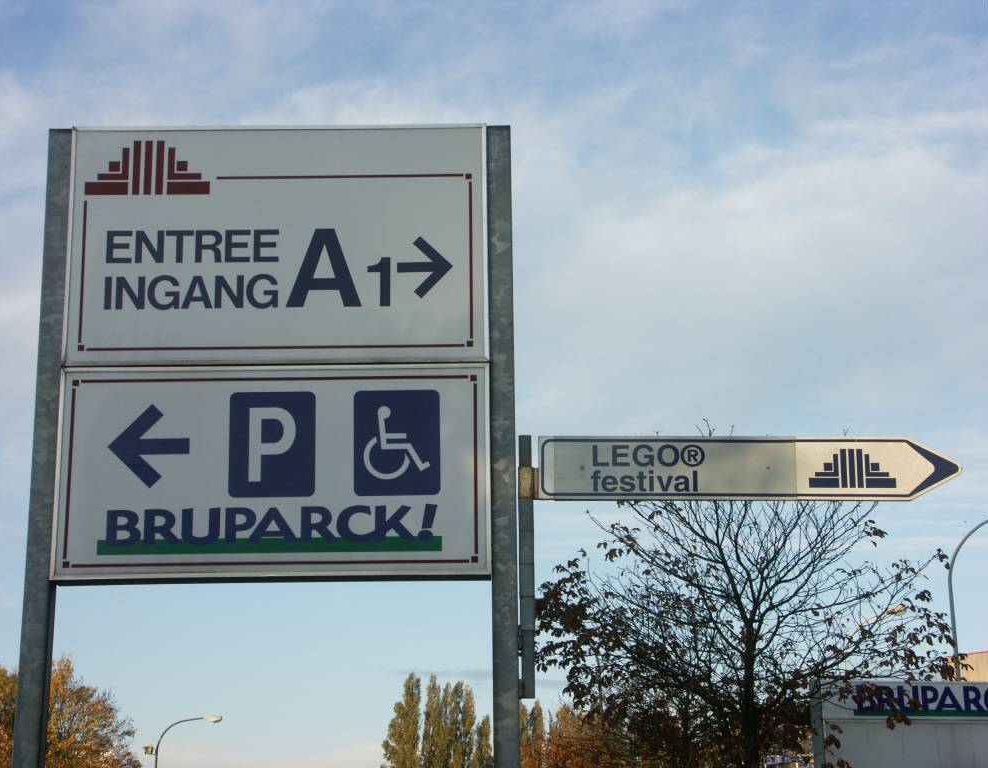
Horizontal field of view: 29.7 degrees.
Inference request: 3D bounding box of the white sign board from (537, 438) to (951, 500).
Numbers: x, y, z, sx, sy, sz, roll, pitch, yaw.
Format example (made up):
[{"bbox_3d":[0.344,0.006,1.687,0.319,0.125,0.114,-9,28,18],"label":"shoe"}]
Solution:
[{"bbox_3d":[1.207,0.400,8.737,1.999,0.302,0.030,0,-16,-4],"label":"white sign board"}]

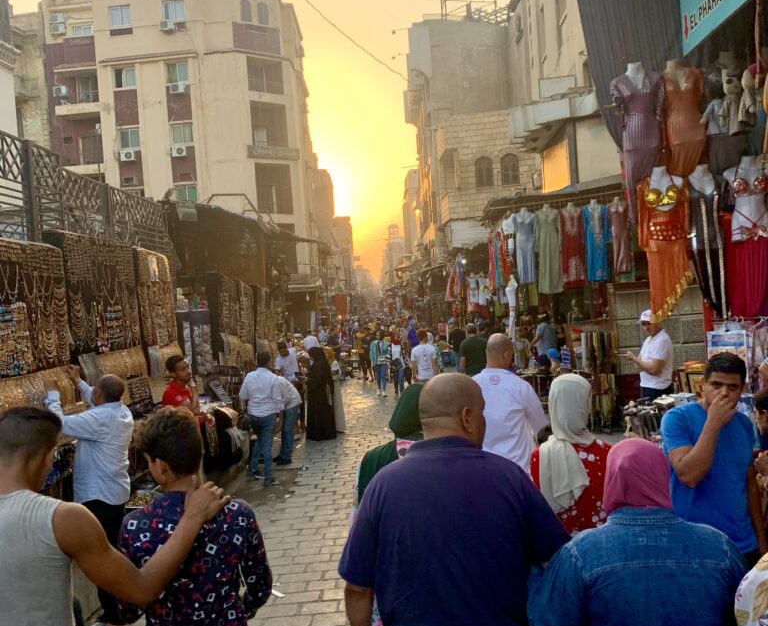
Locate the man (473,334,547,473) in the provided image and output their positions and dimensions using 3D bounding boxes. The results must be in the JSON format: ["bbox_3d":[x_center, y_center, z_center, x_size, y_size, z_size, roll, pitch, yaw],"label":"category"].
[{"bbox_3d":[0.774,0.997,4.900,0.580,1.740,0.380,-4,1,3],"label":"man"}]

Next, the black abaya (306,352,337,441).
[{"bbox_3d":[-1.081,1.427,13.300,0.460,1.570,0.500,-4,1,-6],"label":"black abaya"}]

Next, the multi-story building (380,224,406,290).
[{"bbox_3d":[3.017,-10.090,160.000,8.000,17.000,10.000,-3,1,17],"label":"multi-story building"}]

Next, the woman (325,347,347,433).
[{"bbox_3d":[-0.931,1.383,13.900,0.420,1.580,0.480,-3,2,31],"label":"woman"}]

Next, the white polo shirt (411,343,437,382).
[{"bbox_3d":[0.719,0.901,14.000,0.470,0.670,0.280,-4,1,-2],"label":"white polo shirt"}]

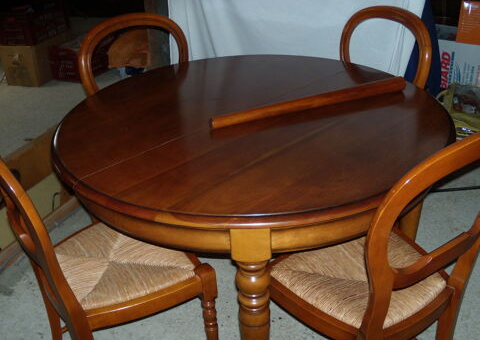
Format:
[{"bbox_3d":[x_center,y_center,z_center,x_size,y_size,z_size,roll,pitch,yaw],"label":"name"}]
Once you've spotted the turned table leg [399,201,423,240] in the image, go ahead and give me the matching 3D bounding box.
[{"bbox_3d":[0.563,0.161,1.655,0.080,0.700,0.080,-2,29,3],"label":"turned table leg"}]

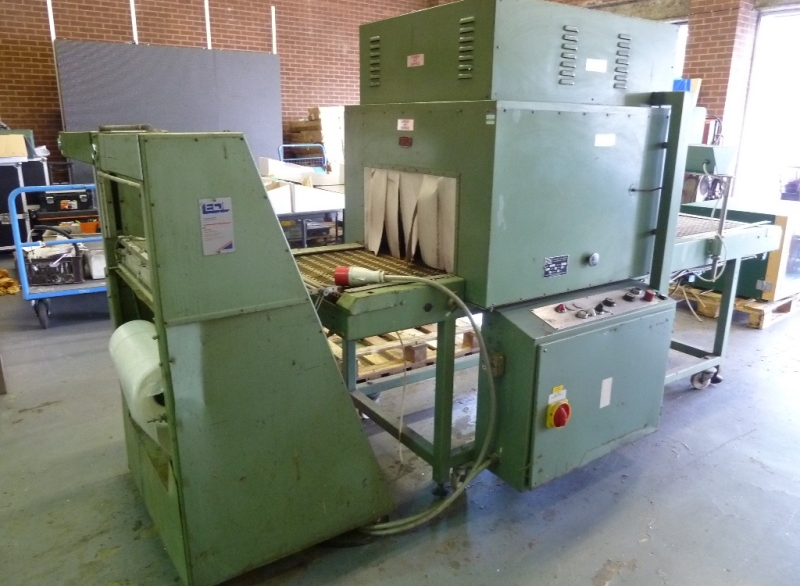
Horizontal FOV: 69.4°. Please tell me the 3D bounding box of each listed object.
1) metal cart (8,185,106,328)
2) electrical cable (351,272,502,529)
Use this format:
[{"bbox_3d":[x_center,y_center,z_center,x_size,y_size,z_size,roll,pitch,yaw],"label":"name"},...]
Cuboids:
[{"bbox_3d":[-2.574,-0.379,4.575,0.720,1.040,1.020,-8,18,-29],"label":"metal cart"},{"bbox_3d":[0.093,0.403,2.158,0.620,0.940,0.240,-10,19,-32],"label":"electrical cable"}]

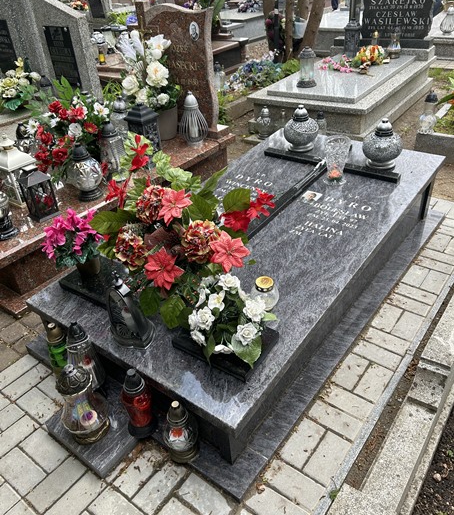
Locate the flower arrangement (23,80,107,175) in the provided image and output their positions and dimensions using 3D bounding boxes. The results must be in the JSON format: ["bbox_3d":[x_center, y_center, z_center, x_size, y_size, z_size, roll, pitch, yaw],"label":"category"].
[{"bbox_3d":[-0.995,-0.817,2.912,0.550,0.550,0.480,20,40,32],"label":"flower arrangement"}]

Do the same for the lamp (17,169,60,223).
[{"bbox_3d":[-1.041,-0.360,2.506,0.145,0.275,0.145,20,39,32],"label":"lamp"}]

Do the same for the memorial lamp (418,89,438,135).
[{"bbox_3d":[1.645,-1.178,3.690,0.135,0.335,0.135,20,39,32],"label":"memorial lamp"}]

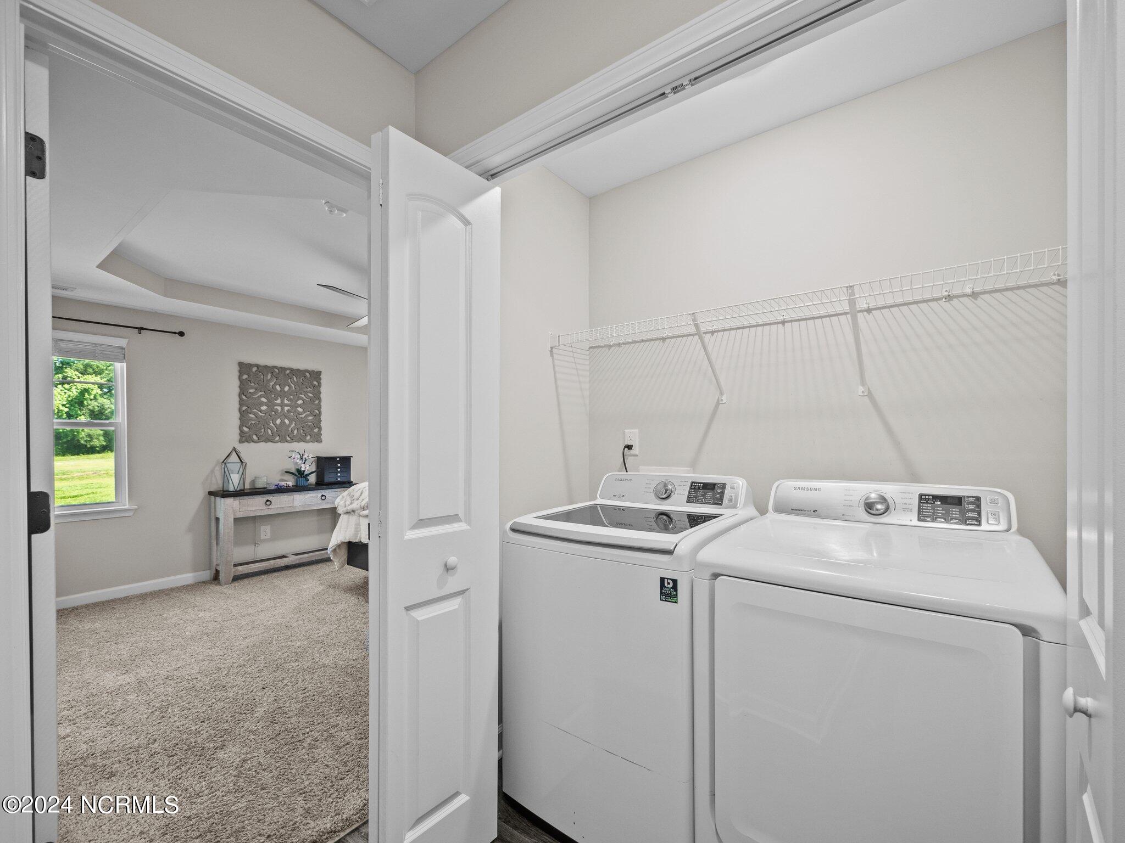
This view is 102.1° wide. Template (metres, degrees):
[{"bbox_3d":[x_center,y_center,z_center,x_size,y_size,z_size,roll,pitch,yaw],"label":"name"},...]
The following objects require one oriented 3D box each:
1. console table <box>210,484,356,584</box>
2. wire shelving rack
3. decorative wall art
[{"bbox_3d":[-2.622,1.012,4.380,0.370,0.760,1.180,-1,-2,38],"label":"console table"},{"bbox_3d":[0.729,-0.243,1.585,1.737,0.310,0.320,-1,-2,37],"label":"wire shelving rack"},{"bbox_3d":[-2.769,-0.179,4.510,0.025,0.755,0.750,-1,-2,38],"label":"decorative wall art"}]

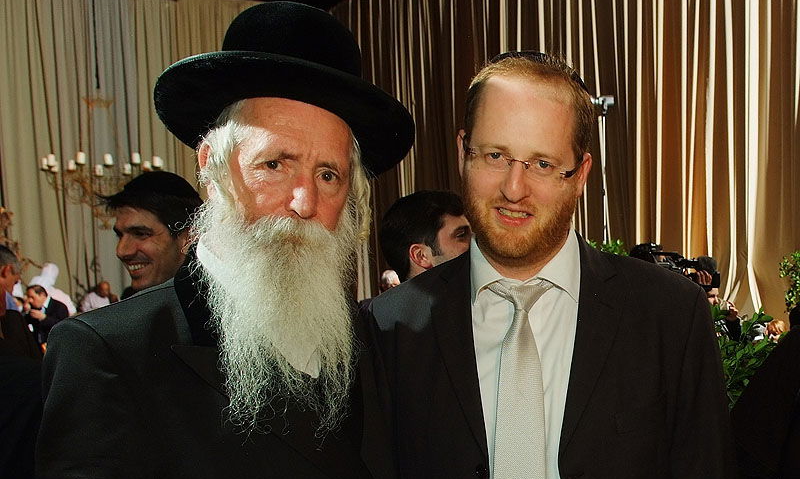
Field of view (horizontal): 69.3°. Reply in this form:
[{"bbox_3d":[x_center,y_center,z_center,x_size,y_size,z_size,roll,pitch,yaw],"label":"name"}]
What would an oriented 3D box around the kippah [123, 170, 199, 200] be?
[{"bbox_3d":[-0.506,-0.120,1.250,0.168,0.062,0.176,9,0,40],"label":"kippah"}]

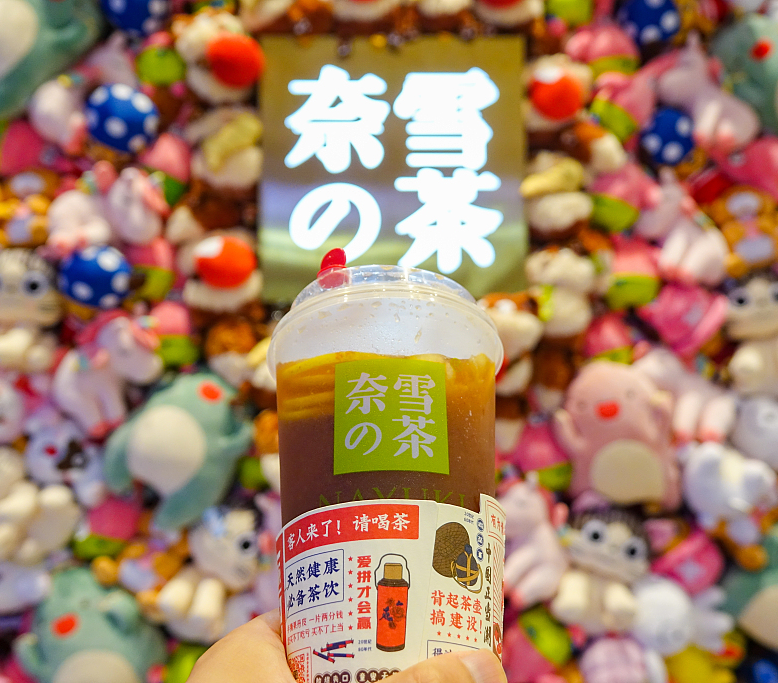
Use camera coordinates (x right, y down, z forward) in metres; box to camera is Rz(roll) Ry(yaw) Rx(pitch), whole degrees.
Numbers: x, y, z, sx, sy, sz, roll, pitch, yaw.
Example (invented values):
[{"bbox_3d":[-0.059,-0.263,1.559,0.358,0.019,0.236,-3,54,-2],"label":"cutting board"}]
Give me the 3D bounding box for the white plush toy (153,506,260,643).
[{"bbox_3d":[-0.314,0.398,1.420,0.165,0.220,0.170,18,0,-19],"label":"white plush toy"}]

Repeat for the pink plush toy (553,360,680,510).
[{"bbox_3d":[0.362,0.150,1.342,0.195,0.240,0.135,-3,-5,6],"label":"pink plush toy"}]

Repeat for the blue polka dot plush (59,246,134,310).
[{"bbox_3d":[-0.496,-0.107,1.400,0.125,0.112,0.120,0,0,0],"label":"blue polka dot plush"}]

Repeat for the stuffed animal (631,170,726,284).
[{"bbox_3d":[0.486,-0.184,1.370,0.090,0.175,0.150,4,-8,41],"label":"stuffed animal"}]

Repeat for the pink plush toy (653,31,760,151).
[{"bbox_3d":[0.534,-0.410,1.382,0.145,0.170,0.090,15,-7,-30],"label":"pink plush toy"}]

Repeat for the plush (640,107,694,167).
[{"bbox_3d":[0.486,-0.358,1.440,0.112,0.108,0.110,0,0,0],"label":"plush"}]

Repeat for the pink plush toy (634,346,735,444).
[{"bbox_3d":[0.509,0.092,1.440,0.150,0.170,0.180,-21,0,25],"label":"pink plush toy"}]

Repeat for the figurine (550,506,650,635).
[{"bbox_3d":[0.362,0.394,1.420,0.160,0.215,0.160,12,0,-7],"label":"figurine"}]

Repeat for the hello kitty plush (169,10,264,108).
[{"bbox_3d":[-0.297,-0.492,1.430,0.155,0.165,0.150,-9,0,-20],"label":"hello kitty plush"}]

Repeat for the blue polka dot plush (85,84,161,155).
[{"bbox_3d":[-0.443,-0.368,1.380,0.112,0.105,0.108,6,12,0],"label":"blue polka dot plush"}]

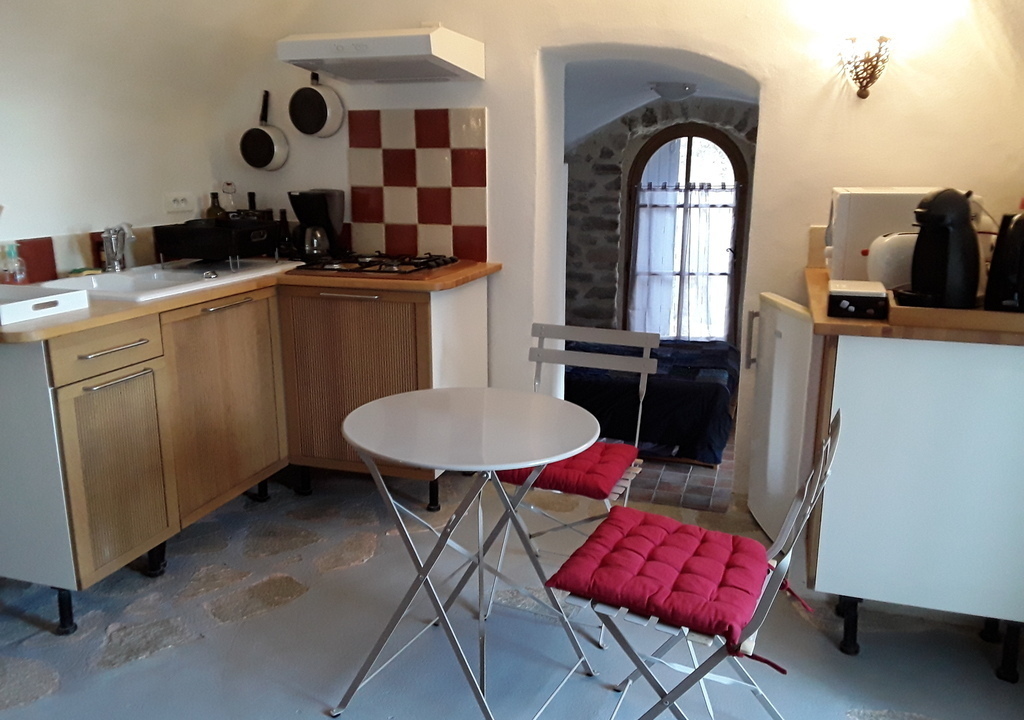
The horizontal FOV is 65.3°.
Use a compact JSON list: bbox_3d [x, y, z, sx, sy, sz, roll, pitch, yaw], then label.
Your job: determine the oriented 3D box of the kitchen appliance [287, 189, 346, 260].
[{"bbox_3d":[-0.840,-0.569,3.407,0.246,0.305,0.187,-3,13,-16],"label":"kitchen appliance"}]

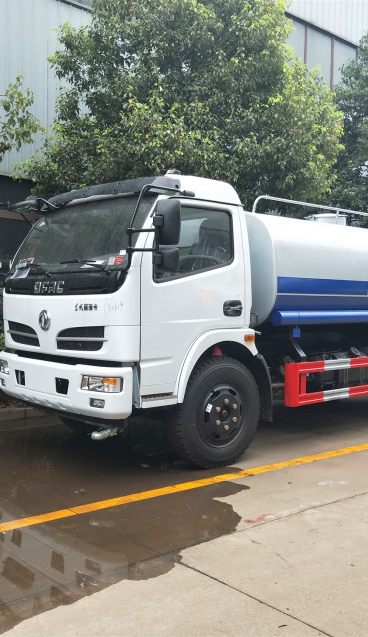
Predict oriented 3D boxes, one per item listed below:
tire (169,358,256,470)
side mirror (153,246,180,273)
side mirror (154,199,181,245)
[{"bbox_3d":[0.296,0.842,5.537,0.985,0.985,0.250,-1,3,-40],"label":"tire"},{"bbox_3d":[-0.131,-0.444,4.616,0.190,0.210,0.110,3,3,40],"label":"side mirror"},{"bbox_3d":[-0.121,-0.727,4.616,0.210,0.360,0.120,3,3,40],"label":"side mirror"}]

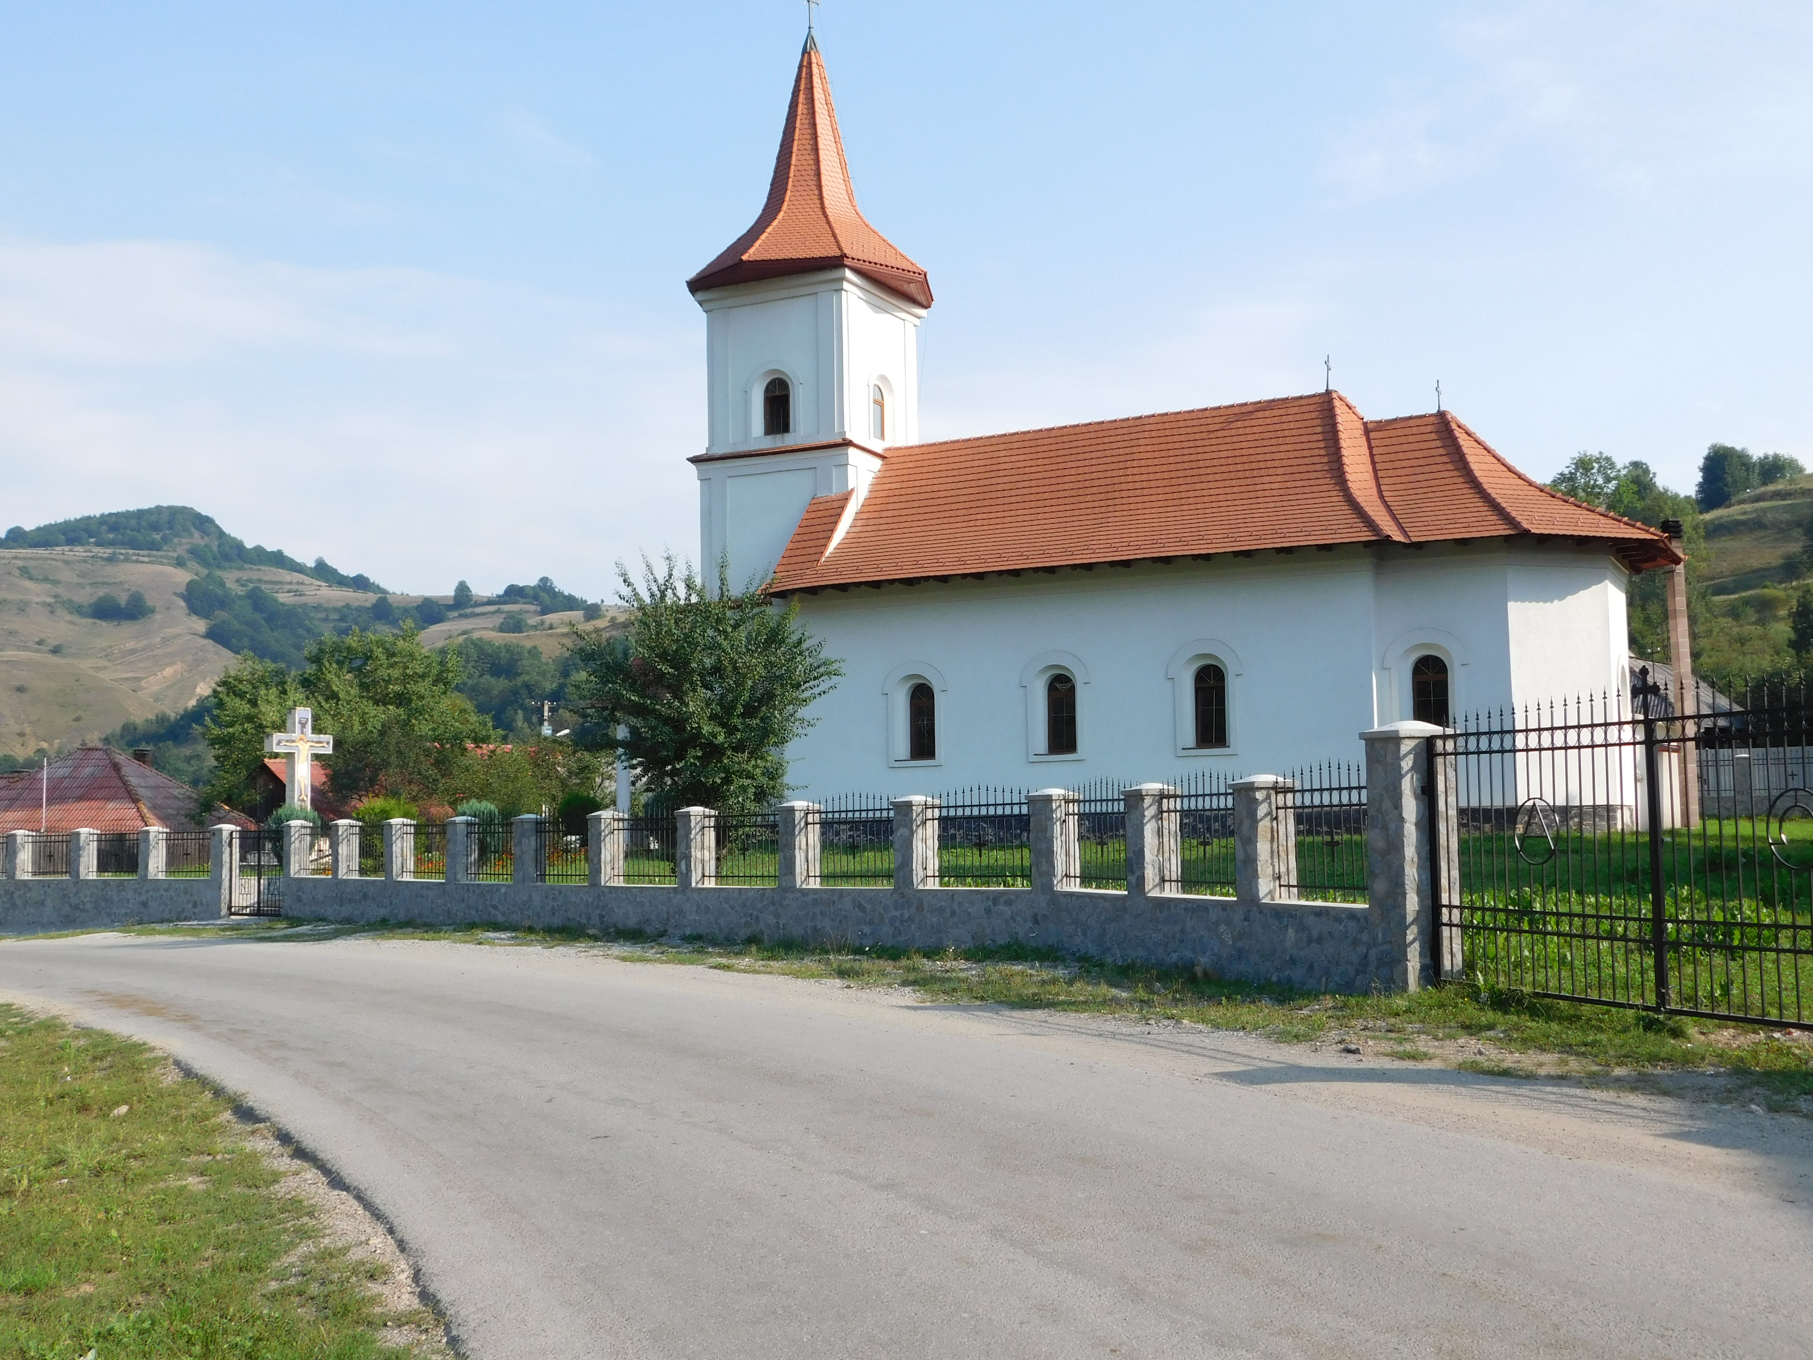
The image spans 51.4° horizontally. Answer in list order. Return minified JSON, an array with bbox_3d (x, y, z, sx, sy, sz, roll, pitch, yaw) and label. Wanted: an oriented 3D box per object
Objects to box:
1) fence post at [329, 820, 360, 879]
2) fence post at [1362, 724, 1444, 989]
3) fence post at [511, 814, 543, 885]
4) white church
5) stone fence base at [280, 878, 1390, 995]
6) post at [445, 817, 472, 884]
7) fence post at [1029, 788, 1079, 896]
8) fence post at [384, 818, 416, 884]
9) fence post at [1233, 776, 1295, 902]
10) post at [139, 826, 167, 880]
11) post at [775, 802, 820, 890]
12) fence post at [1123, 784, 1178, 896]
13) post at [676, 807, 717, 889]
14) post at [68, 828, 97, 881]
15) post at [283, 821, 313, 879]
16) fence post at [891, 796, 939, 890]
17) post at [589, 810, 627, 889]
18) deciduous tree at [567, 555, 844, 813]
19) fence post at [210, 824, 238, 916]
[{"bbox_3d":[-10.726,3.230,36.039,0.420,1.138,0.420,4,-7,-39],"label":"fence post"},{"bbox_3d":[4.007,1.381,14.957,0.550,2.116,0.550,2,-6,-18],"label":"fence post"},{"bbox_3d":[-6.116,2.741,30.437,0.420,1.138,0.420,4,-7,-39],"label":"fence post"},{"bbox_3d":[5.253,-7.057,46.253,23.948,22.018,8.411,-3,-6,28],"label":"white church"},{"bbox_3d":[-3.642,3.336,26.970,2.210,0.927,28.603,3,-7,-35],"label":"stone fence base"},{"bbox_3d":[-7.673,2.911,32.304,0.420,1.138,0.420,4,-7,-39],"label":"post"},{"bbox_3d":[1.661,1.791,21.100,0.420,1.138,0.420,3,-7,-33],"label":"fence post"},{"bbox_3d":[-9.359,3.131,34.801,0.448,1.165,0.448,5,-7,-39],"label":"fence post"},{"bbox_3d":[3.295,1.443,17.288,0.448,1.165,0.448,2,-6,-21],"label":"fence post"},{"bbox_3d":[-16.628,3.822,41.602,0.448,1.165,0.448,-4,-7,35],"label":"post"},{"bbox_3d":[-1.438,2.229,25.508,0.448,1.165,0.448,5,-7,-39],"label":"post"},{"bbox_3d":[2.559,1.654,19.569,0.448,1.165,0.448,2,-6,-20],"label":"fence post"},{"bbox_3d":[-2.967,2.365,26.702,0.420,1.138,0.420,4,-7,-39],"label":"post"},{"bbox_3d":[-18.696,3.959,42.904,0.448,1.165,0.448,-4,-7,36],"label":"post"},{"bbox_3d":[-12.454,3.470,38.539,0.448,1.165,0.448,5,-7,-39],"label":"post"},{"bbox_3d":[0.117,1.984,22.967,0.420,1.138,0.420,4,-7,-39],"label":"fence post"},{"bbox_3d":[-4.526,2.551,28.569,0.420,1.138,0.420,4,-7,-39],"label":"post"},{"bbox_3d":[-3.413,0.553,32.000,4.600,5.200,4.400,0,-6,0],"label":"deciduous tree"},{"bbox_3d":[-14.462,4.041,40.000,0.440,1.983,0.440,-5,-7,42],"label":"fence post"}]

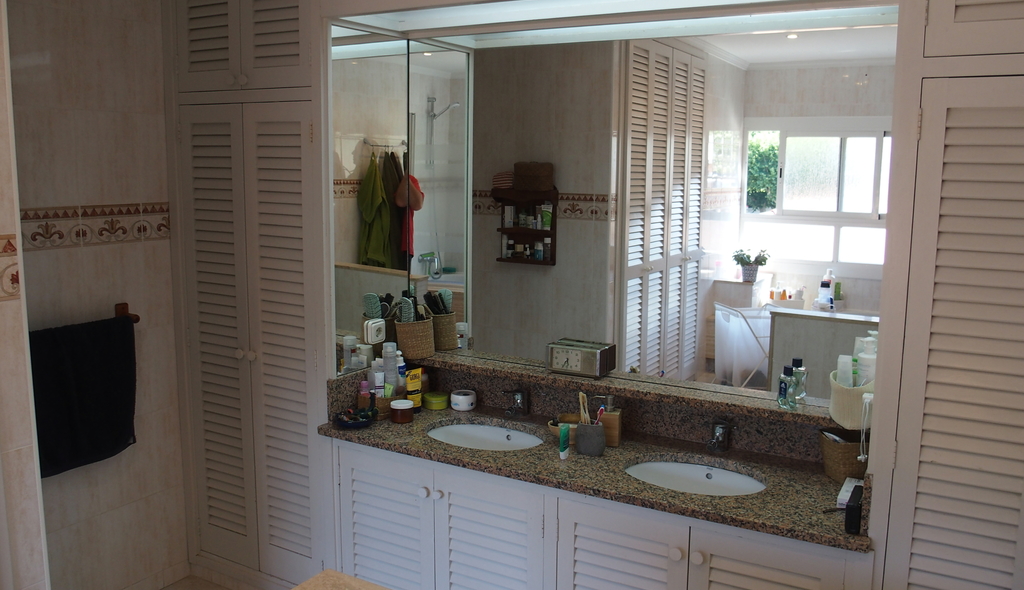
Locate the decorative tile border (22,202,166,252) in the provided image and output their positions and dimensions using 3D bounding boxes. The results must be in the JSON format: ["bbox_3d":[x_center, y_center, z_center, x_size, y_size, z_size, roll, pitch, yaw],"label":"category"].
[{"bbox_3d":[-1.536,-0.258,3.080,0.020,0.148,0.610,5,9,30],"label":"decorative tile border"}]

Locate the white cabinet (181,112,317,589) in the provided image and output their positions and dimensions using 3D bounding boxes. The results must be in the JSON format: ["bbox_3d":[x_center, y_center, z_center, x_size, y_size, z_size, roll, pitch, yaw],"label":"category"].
[{"bbox_3d":[-0.910,0.174,3.390,0.700,1.850,0.440,5,9,30],"label":"white cabinet"}]

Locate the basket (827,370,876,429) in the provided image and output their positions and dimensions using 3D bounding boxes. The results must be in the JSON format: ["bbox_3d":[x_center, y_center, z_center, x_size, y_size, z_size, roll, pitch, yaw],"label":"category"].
[{"bbox_3d":[1.015,0.304,2.422,0.180,0.140,0.190,5,9,30],"label":"basket"}]

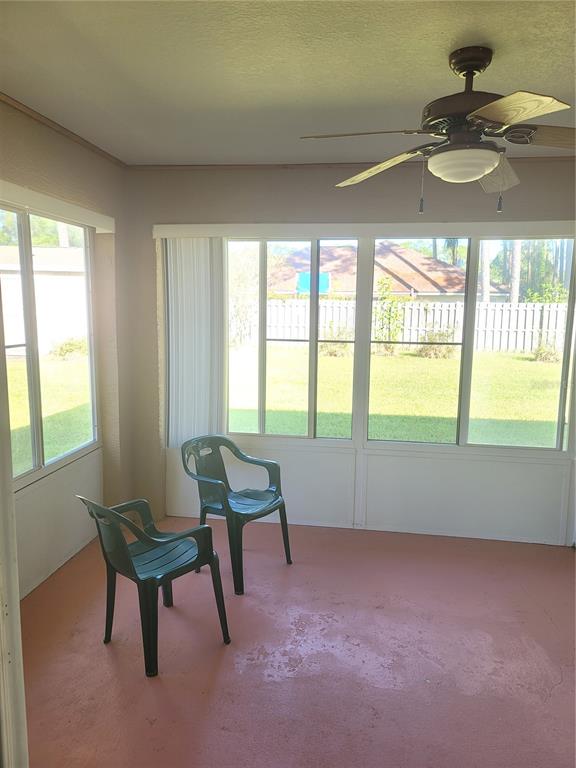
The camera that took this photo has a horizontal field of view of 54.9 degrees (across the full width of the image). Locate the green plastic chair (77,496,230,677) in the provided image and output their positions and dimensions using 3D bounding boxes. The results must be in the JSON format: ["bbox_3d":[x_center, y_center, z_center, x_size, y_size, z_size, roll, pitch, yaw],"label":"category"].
[{"bbox_3d":[-0.624,0.839,2.538,0.545,0.777,0.562,8,11,42],"label":"green plastic chair"}]

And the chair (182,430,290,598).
[{"bbox_3d":[-0.322,0.730,3.353,0.562,0.777,0.545,7,10,37],"label":"chair"}]

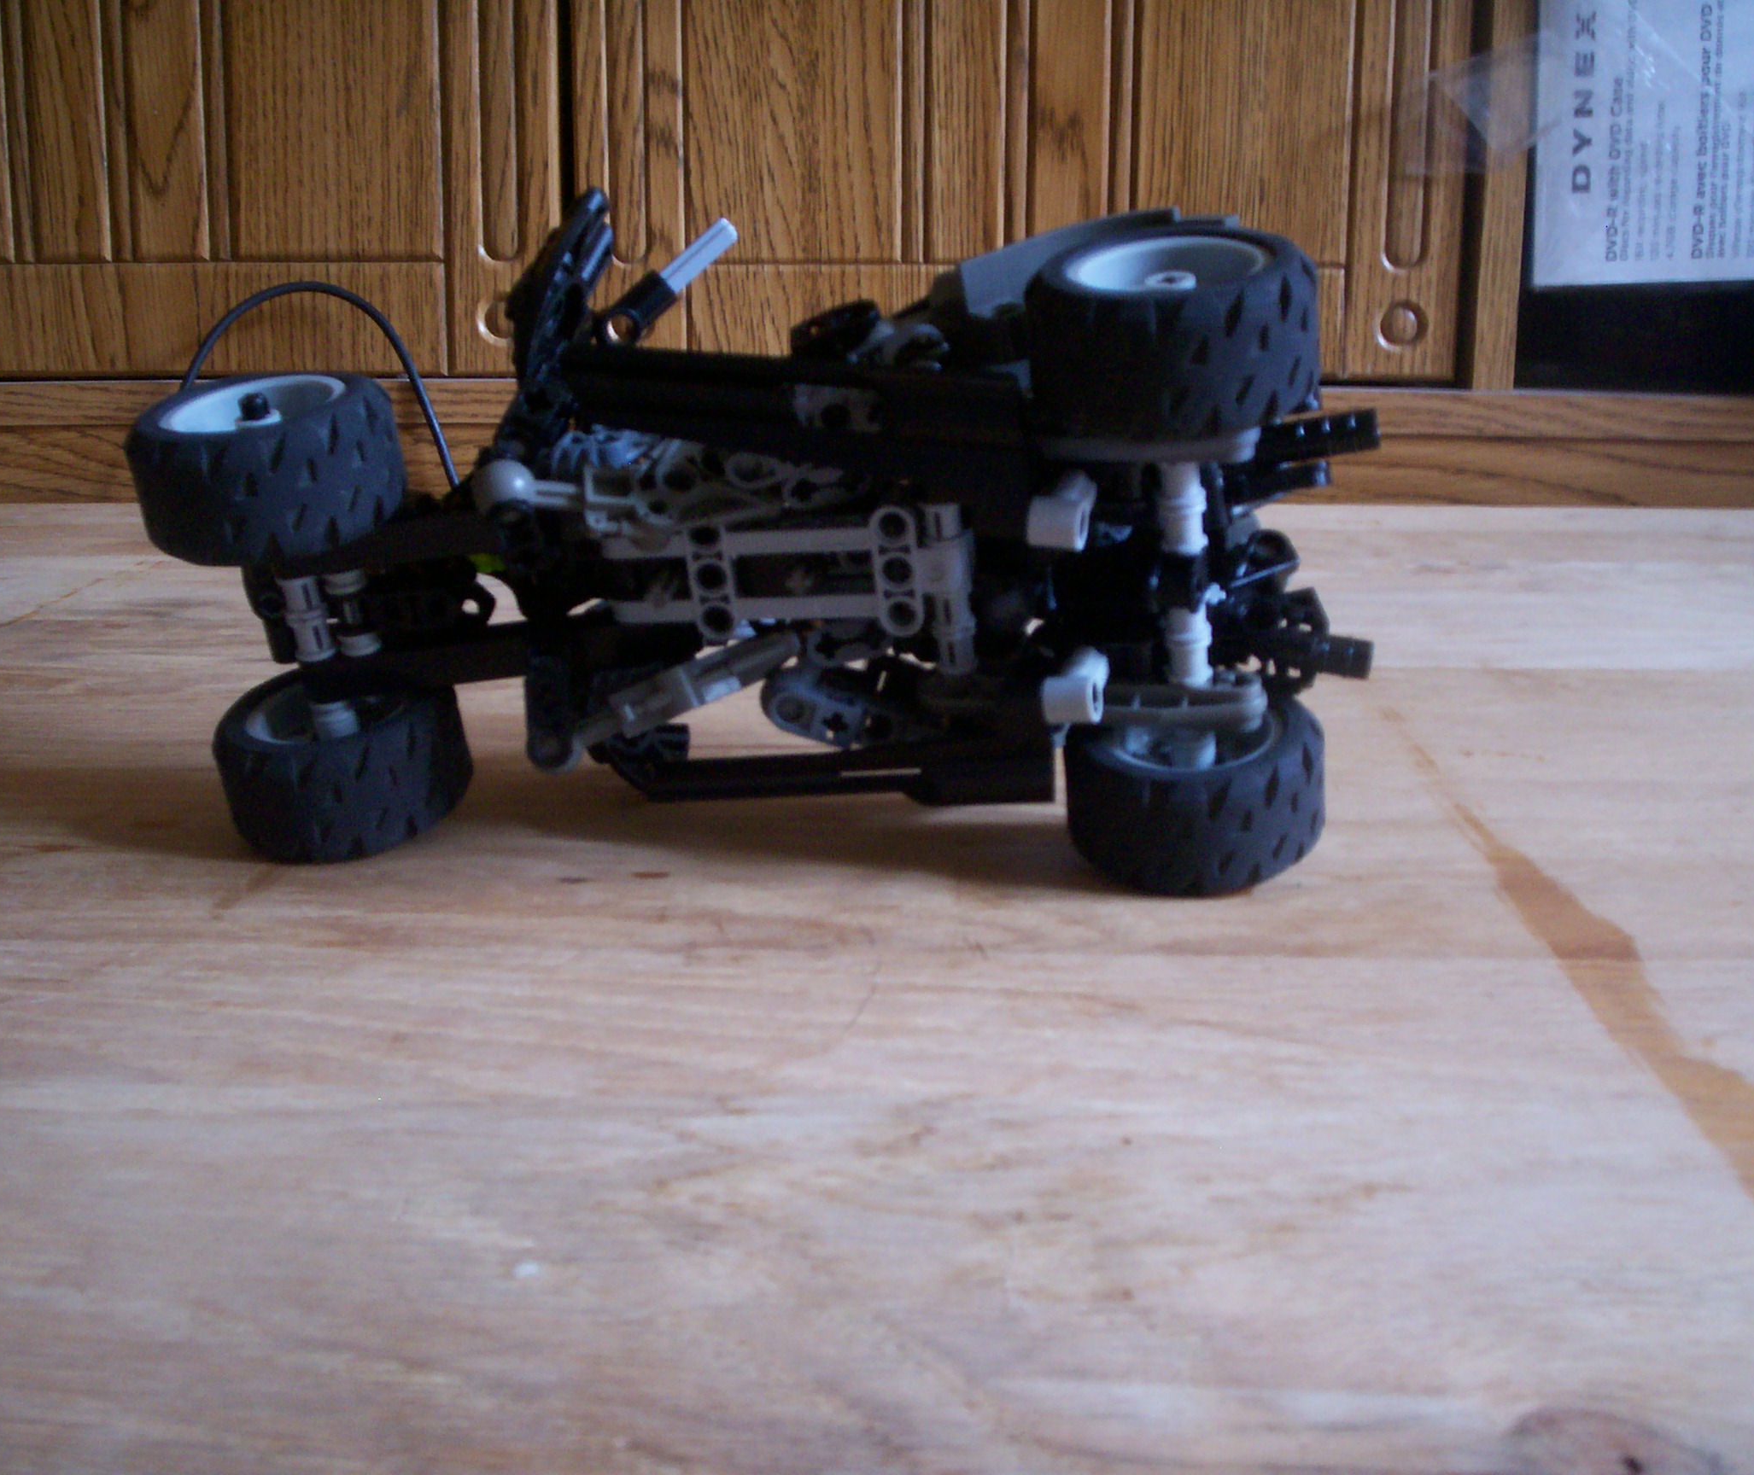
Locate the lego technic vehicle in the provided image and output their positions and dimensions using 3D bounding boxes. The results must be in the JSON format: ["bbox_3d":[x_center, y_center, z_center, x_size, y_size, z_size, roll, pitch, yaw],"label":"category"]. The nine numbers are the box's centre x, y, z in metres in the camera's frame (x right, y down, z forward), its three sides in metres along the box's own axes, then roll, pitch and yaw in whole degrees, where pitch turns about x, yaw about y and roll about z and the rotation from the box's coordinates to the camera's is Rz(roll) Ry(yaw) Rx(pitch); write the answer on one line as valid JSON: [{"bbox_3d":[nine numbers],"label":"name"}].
[{"bbox_3d":[-0.017,-0.031,0.350,0.203,0.111,0.076,-1,30,11],"label":"lego technic vehicle"}]

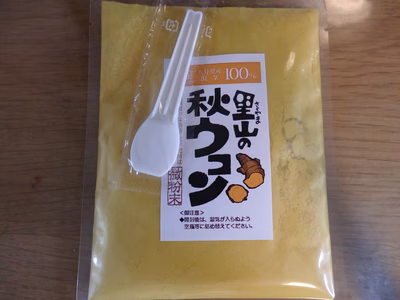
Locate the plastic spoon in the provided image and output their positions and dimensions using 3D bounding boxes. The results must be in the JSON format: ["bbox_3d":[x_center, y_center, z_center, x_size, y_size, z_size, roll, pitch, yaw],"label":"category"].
[{"bbox_3d":[-0.016,-0.035,0.171,0.026,0.010,0.101,15,84,3],"label":"plastic spoon"}]

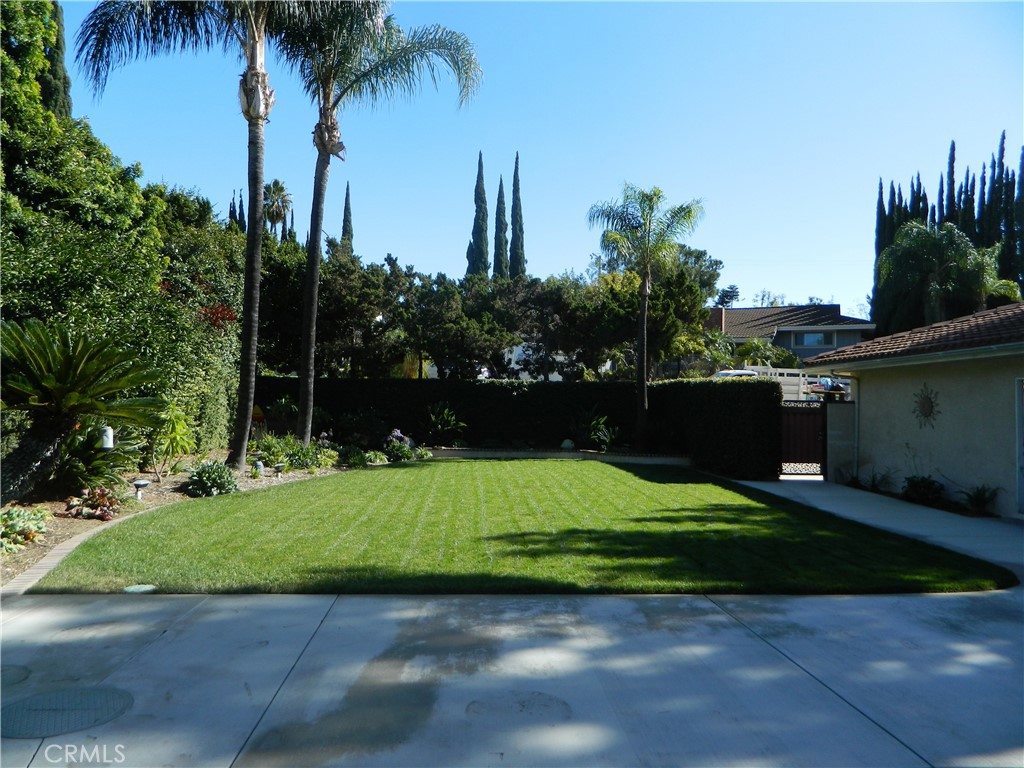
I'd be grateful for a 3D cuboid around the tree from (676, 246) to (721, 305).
[{"bbox_3d":[10.138,-2.837,42.000,5.000,10.172,5.000,0,-2,0],"label":"tree"}]

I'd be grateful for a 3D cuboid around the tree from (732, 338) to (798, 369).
[{"bbox_3d":[12.734,-0.131,37.000,3.400,4.291,3.200,0,-2,0],"label":"tree"}]

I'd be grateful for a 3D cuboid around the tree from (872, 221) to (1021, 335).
[{"bbox_3d":[17.627,-2.178,30.000,5.800,8.828,5.500,0,-2,0],"label":"tree"}]

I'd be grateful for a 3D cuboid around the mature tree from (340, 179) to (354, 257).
[{"bbox_3d":[-10.677,-5.279,48.000,1.100,15.730,1.100,0,-2,0],"label":"mature tree"}]

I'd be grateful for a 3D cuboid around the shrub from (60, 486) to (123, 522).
[{"bbox_3d":[-5.814,1.669,10.200,0.880,0.400,0.750,0,-2,0],"label":"shrub"}]

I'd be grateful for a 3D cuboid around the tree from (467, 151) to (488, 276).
[{"bbox_3d":[-2.069,-5.797,45.000,1.500,16.703,1.500,0,-2,0],"label":"tree"}]

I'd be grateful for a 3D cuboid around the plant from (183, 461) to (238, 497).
[{"bbox_3d":[-5.306,1.674,13.100,0.930,0.600,0.900,0,-2,0],"label":"plant"}]

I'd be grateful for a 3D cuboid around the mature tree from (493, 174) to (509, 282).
[{"bbox_3d":[-0.669,-5.001,45.000,1.200,15.130,1.200,0,-2,0],"label":"mature tree"}]

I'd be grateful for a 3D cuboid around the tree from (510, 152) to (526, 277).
[{"bbox_3d":[0.396,-5.758,45.000,1.200,16.659,1.200,0,-2,0],"label":"tree"}]

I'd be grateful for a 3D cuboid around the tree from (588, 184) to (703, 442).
[{"bbox_3d":[3.972,-1.904,22.000,3.400,8.003,3.400,0,-2,0],"label":"tree"}]

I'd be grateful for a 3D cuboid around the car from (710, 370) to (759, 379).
[{"bbox_3d":[8.569,0.291,29.000,4.800,1.650,1.850,1,-2,-28],"label":"car"}]

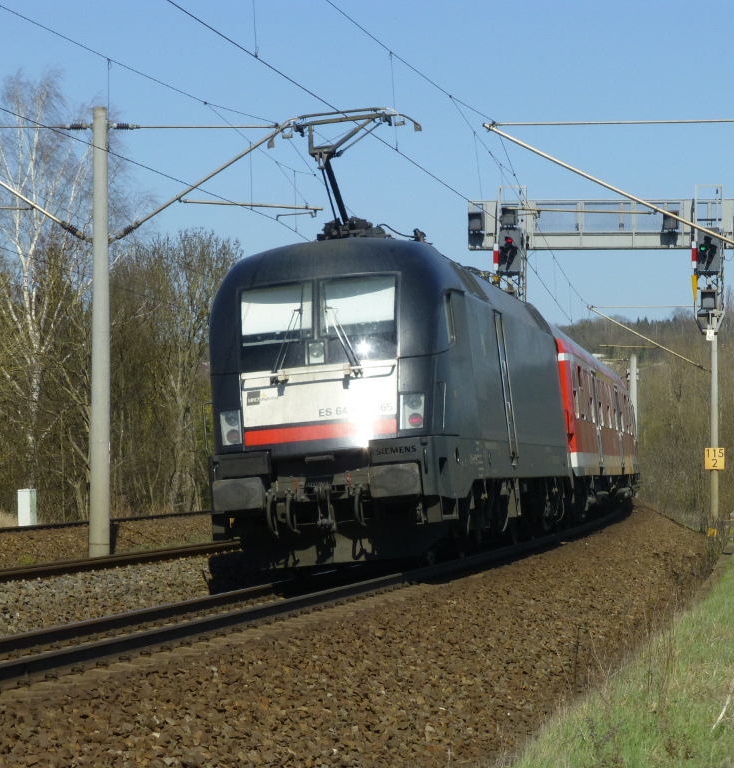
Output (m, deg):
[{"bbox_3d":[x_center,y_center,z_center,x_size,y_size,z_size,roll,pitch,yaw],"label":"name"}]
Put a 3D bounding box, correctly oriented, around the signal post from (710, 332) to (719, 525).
[{"bbox_3d":[13.878,1.677,120.500,0.300,7.947,0.300,0,-1,5],"label":"signal post"}]

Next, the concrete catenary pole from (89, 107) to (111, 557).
[{"bbox_3d":[-4.890,-0.944,55.300,0.380,8.266,0.380,0,-1,5],"label":"concrete catenary pole"}]

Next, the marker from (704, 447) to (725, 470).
[{"bbox_3d":[13.879,2.974,120.300,0.790,0.861,0.050,0,-1,5],"label":"marker"}]

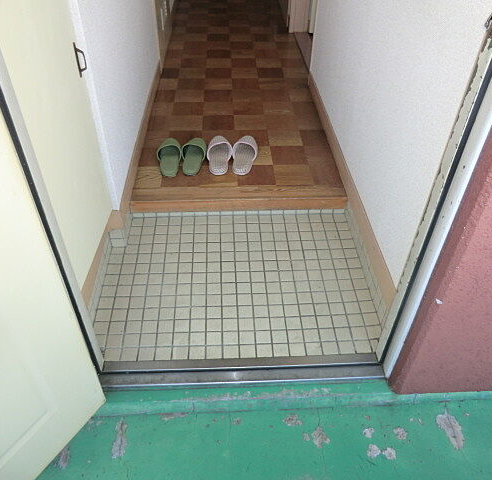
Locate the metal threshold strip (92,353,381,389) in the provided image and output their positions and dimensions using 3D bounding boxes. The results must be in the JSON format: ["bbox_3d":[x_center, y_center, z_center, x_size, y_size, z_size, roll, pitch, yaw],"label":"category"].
[{"bbox_3d":[-0.011,0.376,1.286,0.815,0.025,0.077,-1,43,-3],"label":"metal threshold strip"}]

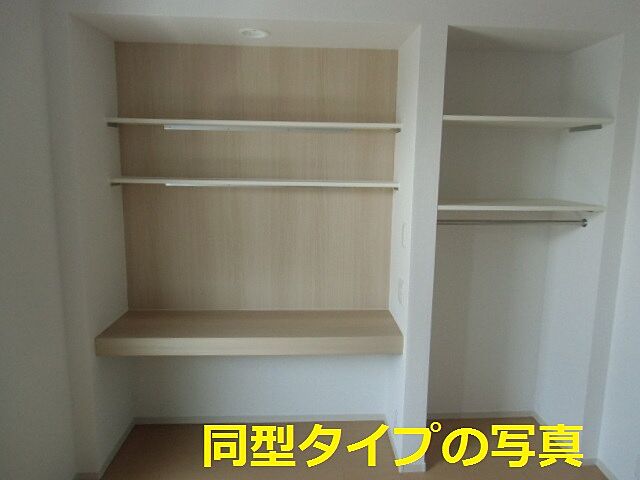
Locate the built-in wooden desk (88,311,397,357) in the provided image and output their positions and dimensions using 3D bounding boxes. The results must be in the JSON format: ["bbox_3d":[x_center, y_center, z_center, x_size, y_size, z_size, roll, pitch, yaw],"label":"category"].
[{"bbox_3d":[-0.339,0.490,2.384,1.503,0.091,0.418,0,9,-2],"label":"built-in wooden desk"}]

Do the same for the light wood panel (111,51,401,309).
[{"bbox_3d":[-0.337,-0.309,2.483,1.503,1.454,0.030,0,9,-2],"label":"light wood panel"}]

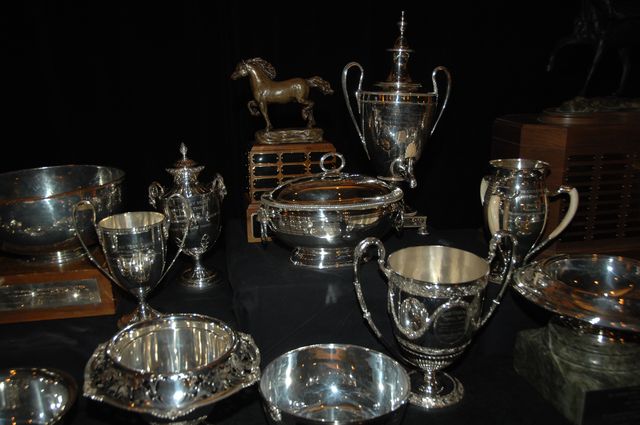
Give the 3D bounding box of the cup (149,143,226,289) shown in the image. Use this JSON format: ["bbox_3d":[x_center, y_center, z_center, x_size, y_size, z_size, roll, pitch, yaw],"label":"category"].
[{"bbox_3d":[-0.349,0.003,1.590,0.204,0.378,0.145,-4,17,-14],"label":"cup"}]

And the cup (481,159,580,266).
[{"bbox_3d":[0.460,0.017,1.316,0.218,0.271,0.242,0,16,0],"label":"cup"}]

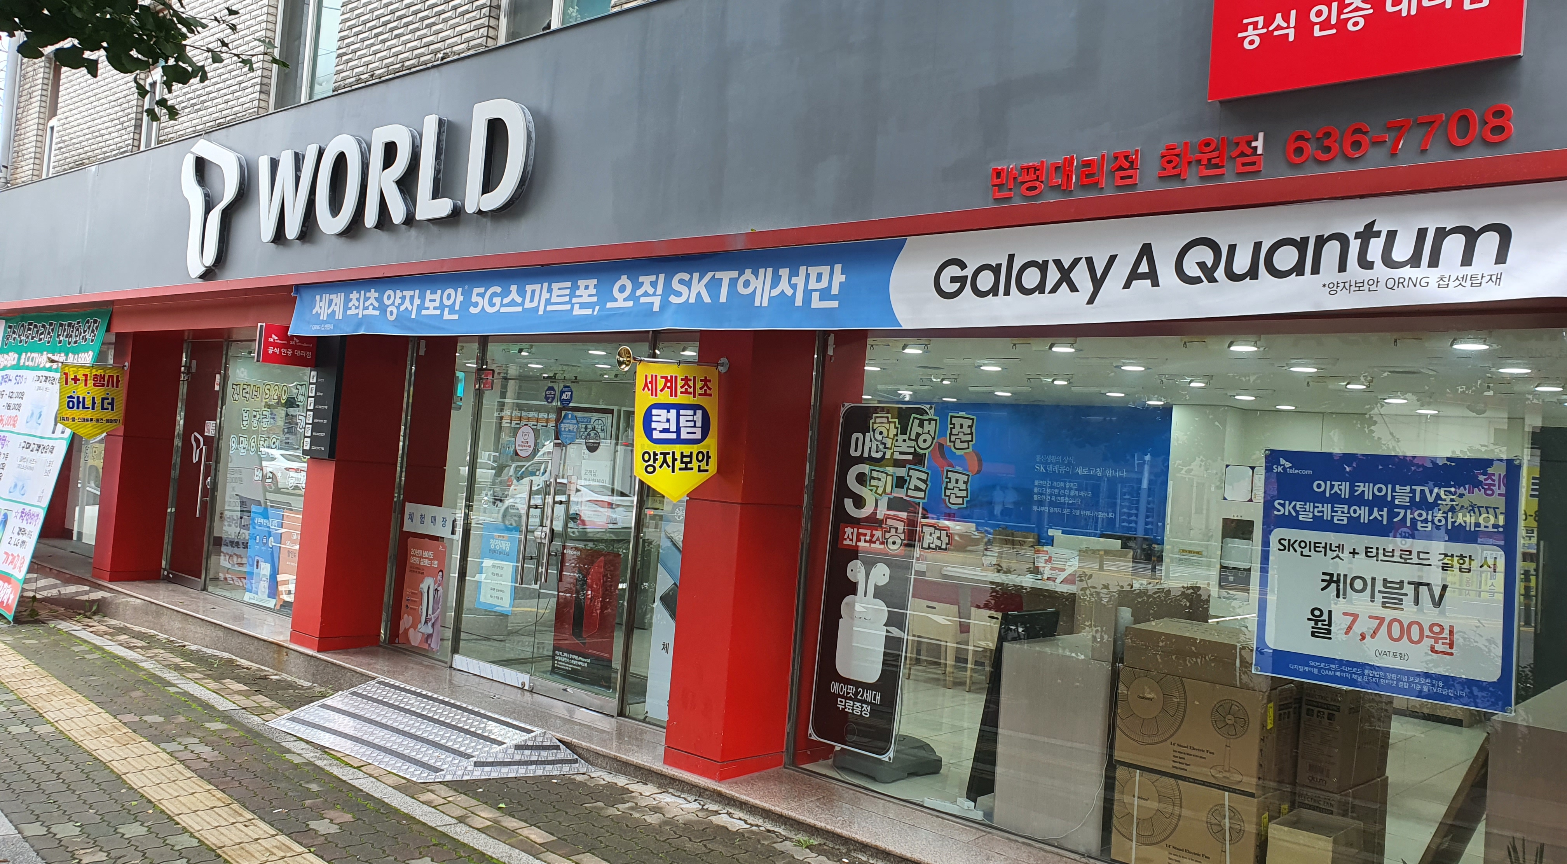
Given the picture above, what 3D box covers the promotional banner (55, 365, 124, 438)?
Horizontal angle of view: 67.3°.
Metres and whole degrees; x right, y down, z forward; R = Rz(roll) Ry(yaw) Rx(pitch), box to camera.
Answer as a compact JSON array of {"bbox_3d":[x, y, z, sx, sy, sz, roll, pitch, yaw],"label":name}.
[{"bbox_3d":[-6.547,-0.274,11.136,0.020,0.698,0.564,3,2,41],"label":"promotional banner"}]

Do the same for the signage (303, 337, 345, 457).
[{"bbox_3d":[-3.416,-0.288,8.765,0.389,0.967,0.054,3,-2,41],"label":"signage"}]

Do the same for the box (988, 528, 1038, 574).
[{"bbox_3d":[2.159,1.113,10.942,0.365,0.400,0.270,4,-2,25],"label":"box"}]

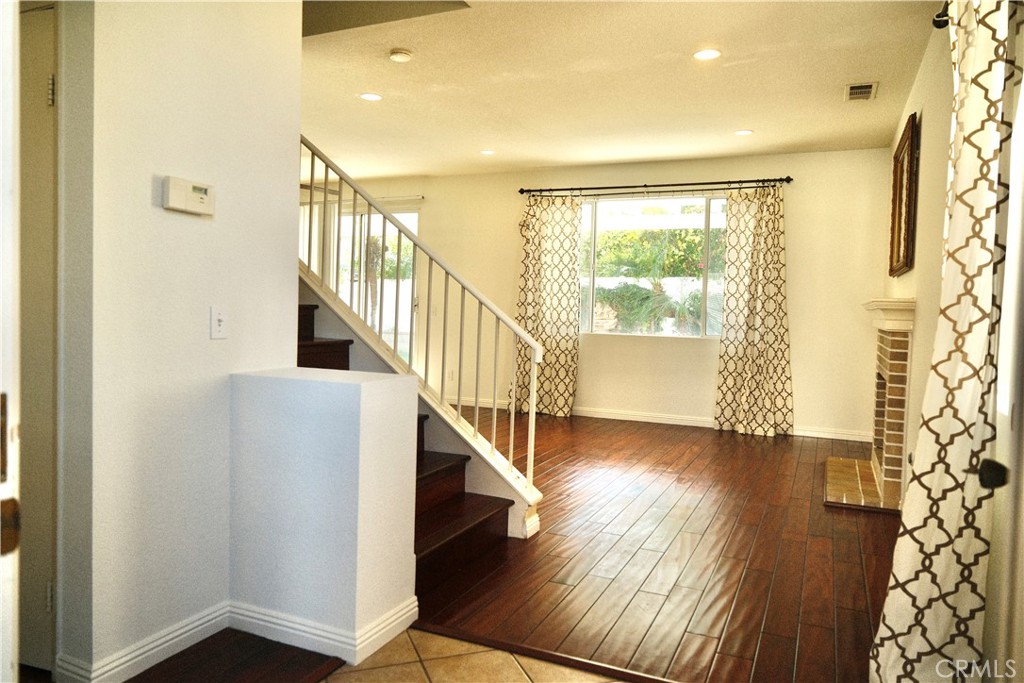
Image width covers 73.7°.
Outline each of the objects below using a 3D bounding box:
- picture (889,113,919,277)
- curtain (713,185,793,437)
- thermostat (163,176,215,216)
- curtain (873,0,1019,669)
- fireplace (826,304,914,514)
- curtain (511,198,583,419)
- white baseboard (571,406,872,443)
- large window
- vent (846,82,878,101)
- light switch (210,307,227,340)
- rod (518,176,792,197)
[{"bbox_3d":[2.690,-0.944,4.691,0.040,0.953,1.297,3,3,25],"label":"picture"},{"bbox_3d":[2.432,-0.313,6.734,0.746,2.451,0.143,3,3,25],"label":"curtain"},{"bbox_3d":[-1.031,-0.458,2.182,0.038,0.103,0.172,3,3,25],"label":"thermostat"},{"bbox_3d":[1.355,-0.134,2.165,0.276,2.445,0.804,3,3,25],"label":"curtain"},{"bbox_3d":[2.468,0.363,4.804,0.422,1.277,1.538,3,3,25],"label":"fireplace"},{"bbox_3d":[0.360,-0.417,7.691,0.804,2.457,0.143,3,3,25],"label":"curtain"},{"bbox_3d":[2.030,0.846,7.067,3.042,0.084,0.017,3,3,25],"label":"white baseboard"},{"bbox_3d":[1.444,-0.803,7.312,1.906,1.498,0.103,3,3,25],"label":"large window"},{"bbox_3d":[2.455,-1.753,4.806,0.195,0.019,0.390,3,3,25],"label":"vent"},{"bbox_3d":[-0.994,-0.061,2.325,0.015,0.115,0.071,3,3,25],"label":"light switch"},{"bbox_3d":[1.386,-1.626,7.154,2.893,0.069,0.069,3,3,25],"label":"rod"}]

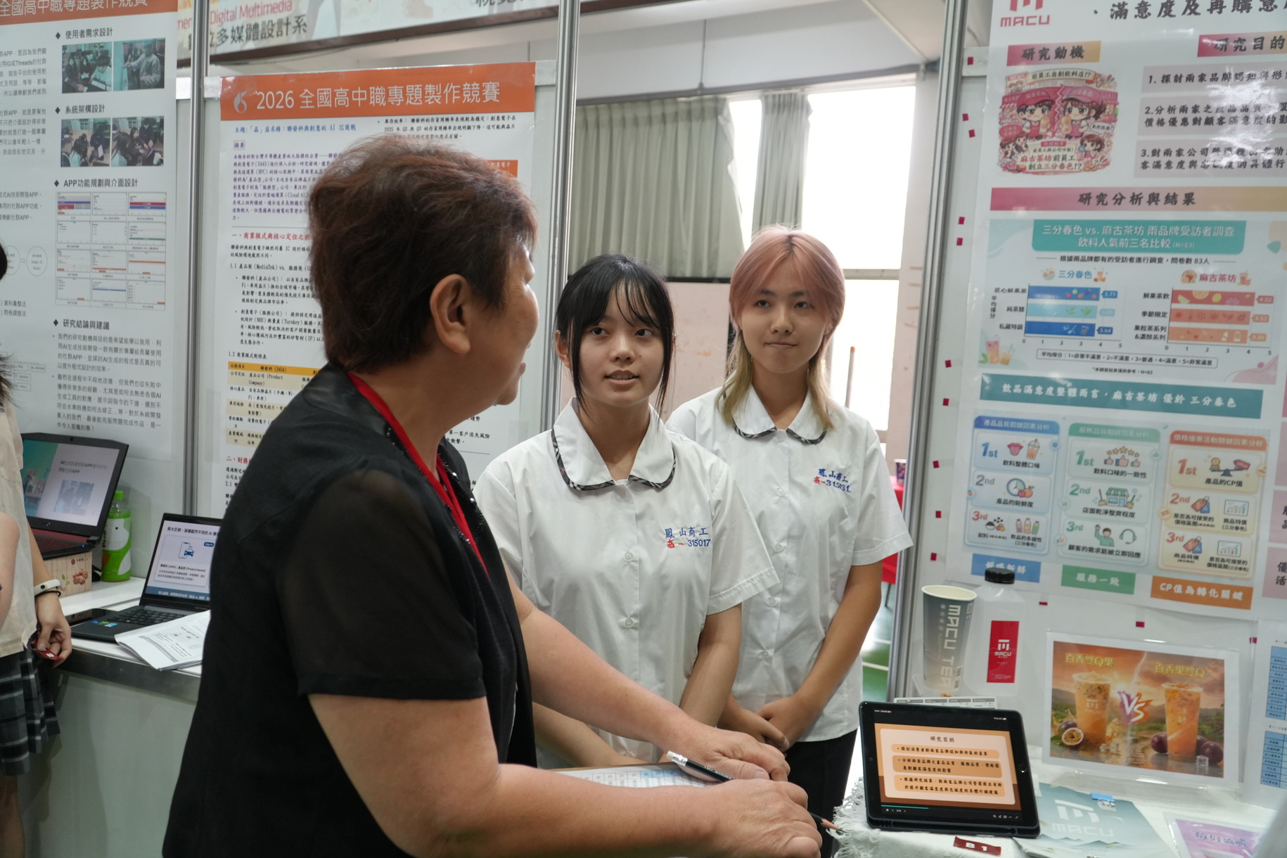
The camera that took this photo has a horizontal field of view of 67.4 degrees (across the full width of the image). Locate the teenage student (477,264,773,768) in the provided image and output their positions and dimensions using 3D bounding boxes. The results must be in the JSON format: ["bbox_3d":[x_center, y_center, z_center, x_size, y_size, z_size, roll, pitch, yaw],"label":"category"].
[{"bbox_3d":[-0.047,0.537,1.414,0.450,1.571,0.320,2,5,-11],"label":"teenage student"}]

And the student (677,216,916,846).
[{"bbox_3d":[0.212,0.492,1.623,0.450,1.648,0.310,3,5,-2],"label":"student"}]

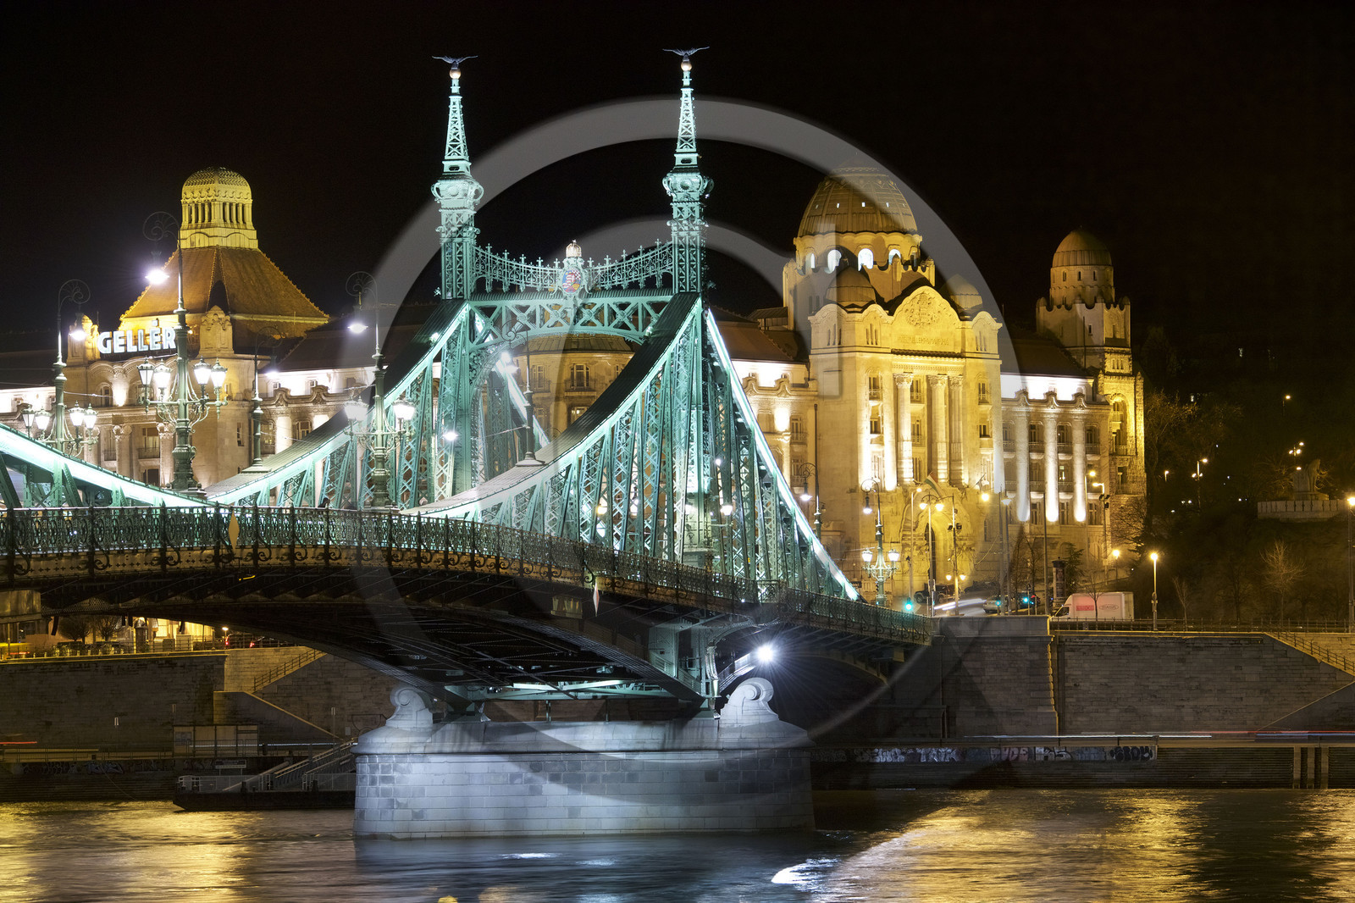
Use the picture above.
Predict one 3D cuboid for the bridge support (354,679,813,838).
[{"bbox_3d":[-4.991,16.518,255.036,24.600,8.192,8.000,-1,-2,10],"label":"bridge support"}]

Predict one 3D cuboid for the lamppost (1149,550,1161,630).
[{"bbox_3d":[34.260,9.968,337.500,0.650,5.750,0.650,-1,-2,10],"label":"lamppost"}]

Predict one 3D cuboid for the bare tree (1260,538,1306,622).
[{"bbox_3d":[43.774,9.522,340.000,3.250,6.200,3.200,-1,-2,10],"label":"bare tree"}]

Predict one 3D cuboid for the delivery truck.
[{"bbox_3d":[31.411,12.197,356.000,6.300,3.100,2.150,-2,-2,24],"label":"delivery truck"}]

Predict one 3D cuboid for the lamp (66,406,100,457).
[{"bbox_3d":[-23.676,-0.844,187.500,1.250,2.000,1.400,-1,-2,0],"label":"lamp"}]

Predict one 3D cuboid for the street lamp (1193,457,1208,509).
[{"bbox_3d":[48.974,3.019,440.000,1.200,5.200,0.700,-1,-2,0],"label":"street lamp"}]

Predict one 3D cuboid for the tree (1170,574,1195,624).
[{"bbox_3d":[36.397,10.829,339.000,1.750,3.900,1.700,-1,-2,10],"label":"tree"}]

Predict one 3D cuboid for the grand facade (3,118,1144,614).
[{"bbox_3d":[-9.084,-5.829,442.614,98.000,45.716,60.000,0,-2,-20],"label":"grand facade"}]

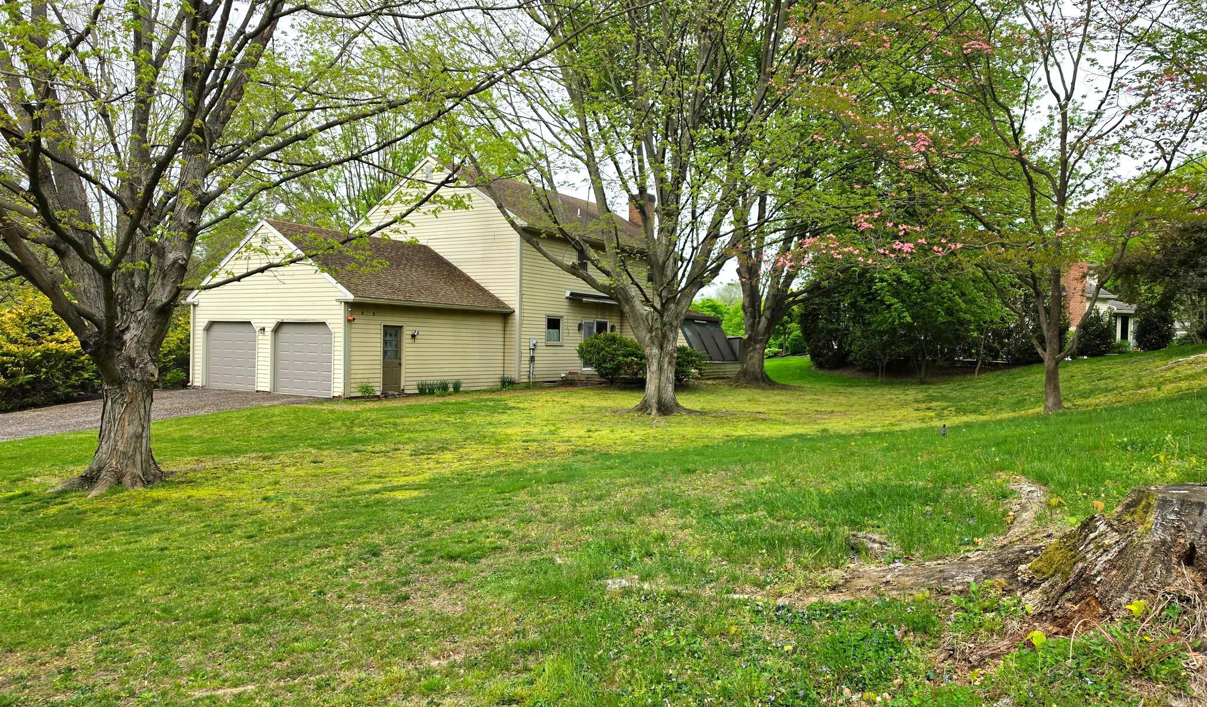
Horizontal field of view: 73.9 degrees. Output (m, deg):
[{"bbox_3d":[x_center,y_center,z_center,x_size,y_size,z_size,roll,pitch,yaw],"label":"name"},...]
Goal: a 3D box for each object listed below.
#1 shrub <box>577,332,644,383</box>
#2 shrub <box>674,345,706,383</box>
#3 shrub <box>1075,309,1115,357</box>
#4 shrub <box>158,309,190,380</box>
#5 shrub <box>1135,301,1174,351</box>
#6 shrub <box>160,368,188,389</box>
[{"bbox_3d":[0.297,0.149,28.100,2.480,1.790,2.200,1,1,1],"label":"shrub"},{"bbox_3d":[2.891,0.385,29.800,1.900,1.440,1.750,1,1,6],"label":"shrub"},{"bbox_3d":[21.788,-0.918,35.500,1.720,2.130,1.700,2,1,31],"label":"shrub"},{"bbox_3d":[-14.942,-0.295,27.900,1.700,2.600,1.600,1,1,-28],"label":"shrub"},{"bbox_3d":[24.762,-1.228,36.000,1.800,2.220,1.750,2,1,34],"label":"shrub"},{"bbox_3d":[-13.398,0.797,25.100,0.860,0.680,0.800,1,1,-28],"label":"shrub"}]

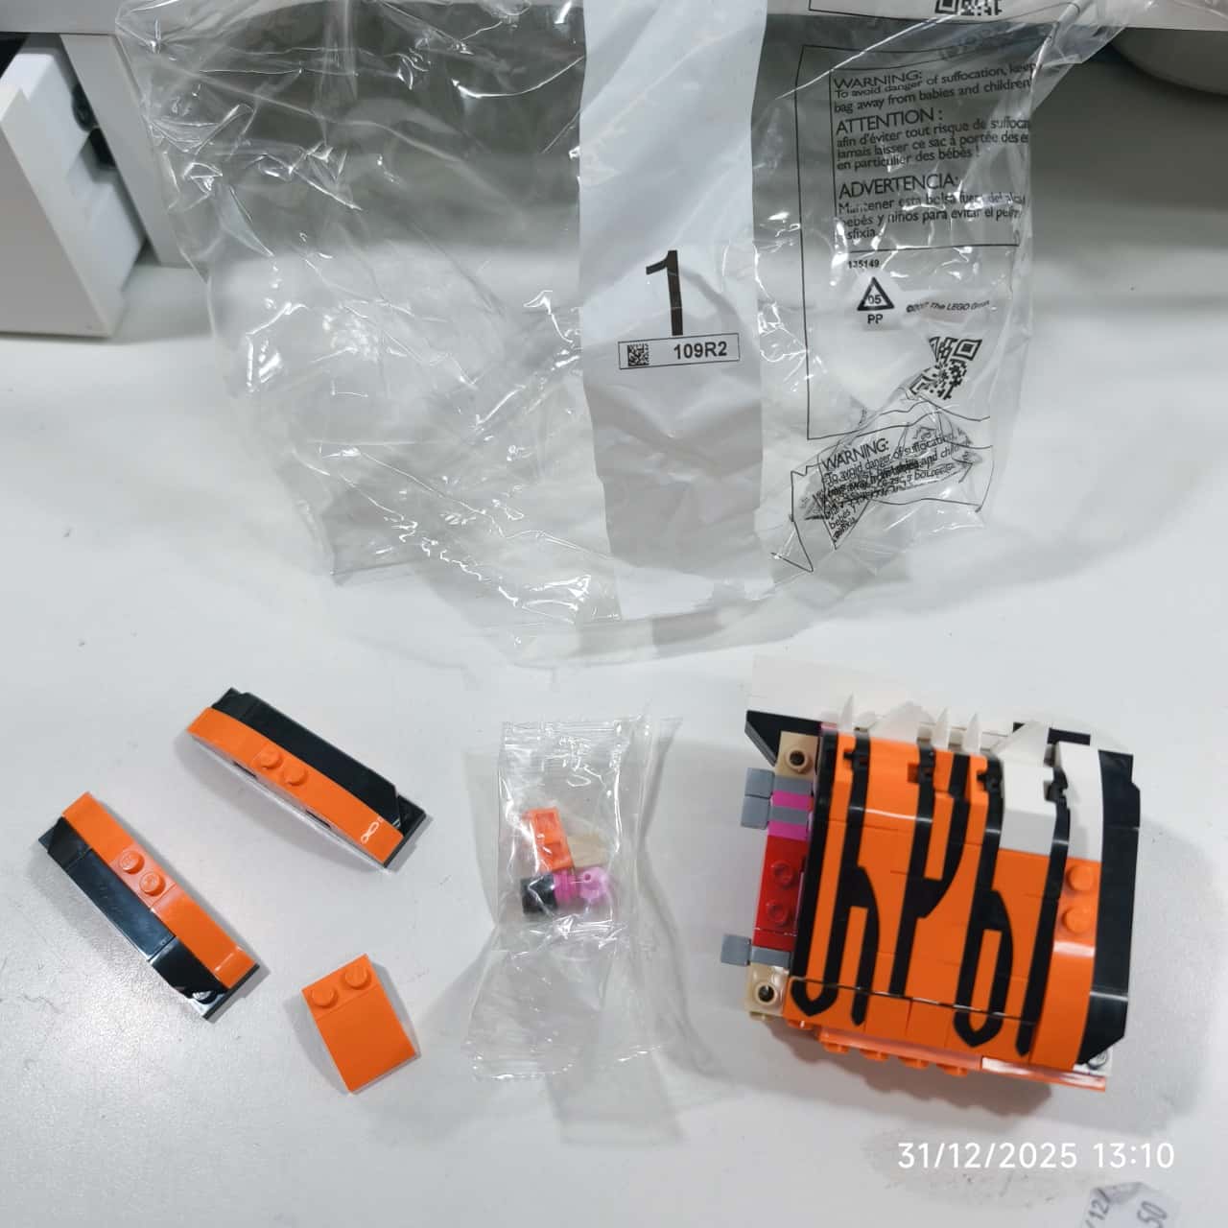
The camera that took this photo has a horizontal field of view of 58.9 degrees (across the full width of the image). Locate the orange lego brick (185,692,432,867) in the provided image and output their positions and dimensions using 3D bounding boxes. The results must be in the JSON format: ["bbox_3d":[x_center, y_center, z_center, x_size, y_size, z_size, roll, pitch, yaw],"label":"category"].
[{"bbox_3d":[-0.080,0.039,0.278,0.064,0.016,0.016,29,63,14],"label":"orange lego brick"}]

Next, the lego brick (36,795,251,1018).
[{"bbox_3d":[-0.114,0.067,0.260,0.064,0.016,0.016,37,65,18],"label":"lego brick"}]

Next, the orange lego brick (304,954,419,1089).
[{"bbox_3d":[-0.059,0.094,0.250,0.016,0.011,0.024,-26,64,-16],"label":"orange lego brick"}]

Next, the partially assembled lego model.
[{"bbox_3d":[0.065,0.062,0.242,0.080,0.064,0.069,10,60,4],"label":"partially assembled lego model"}]

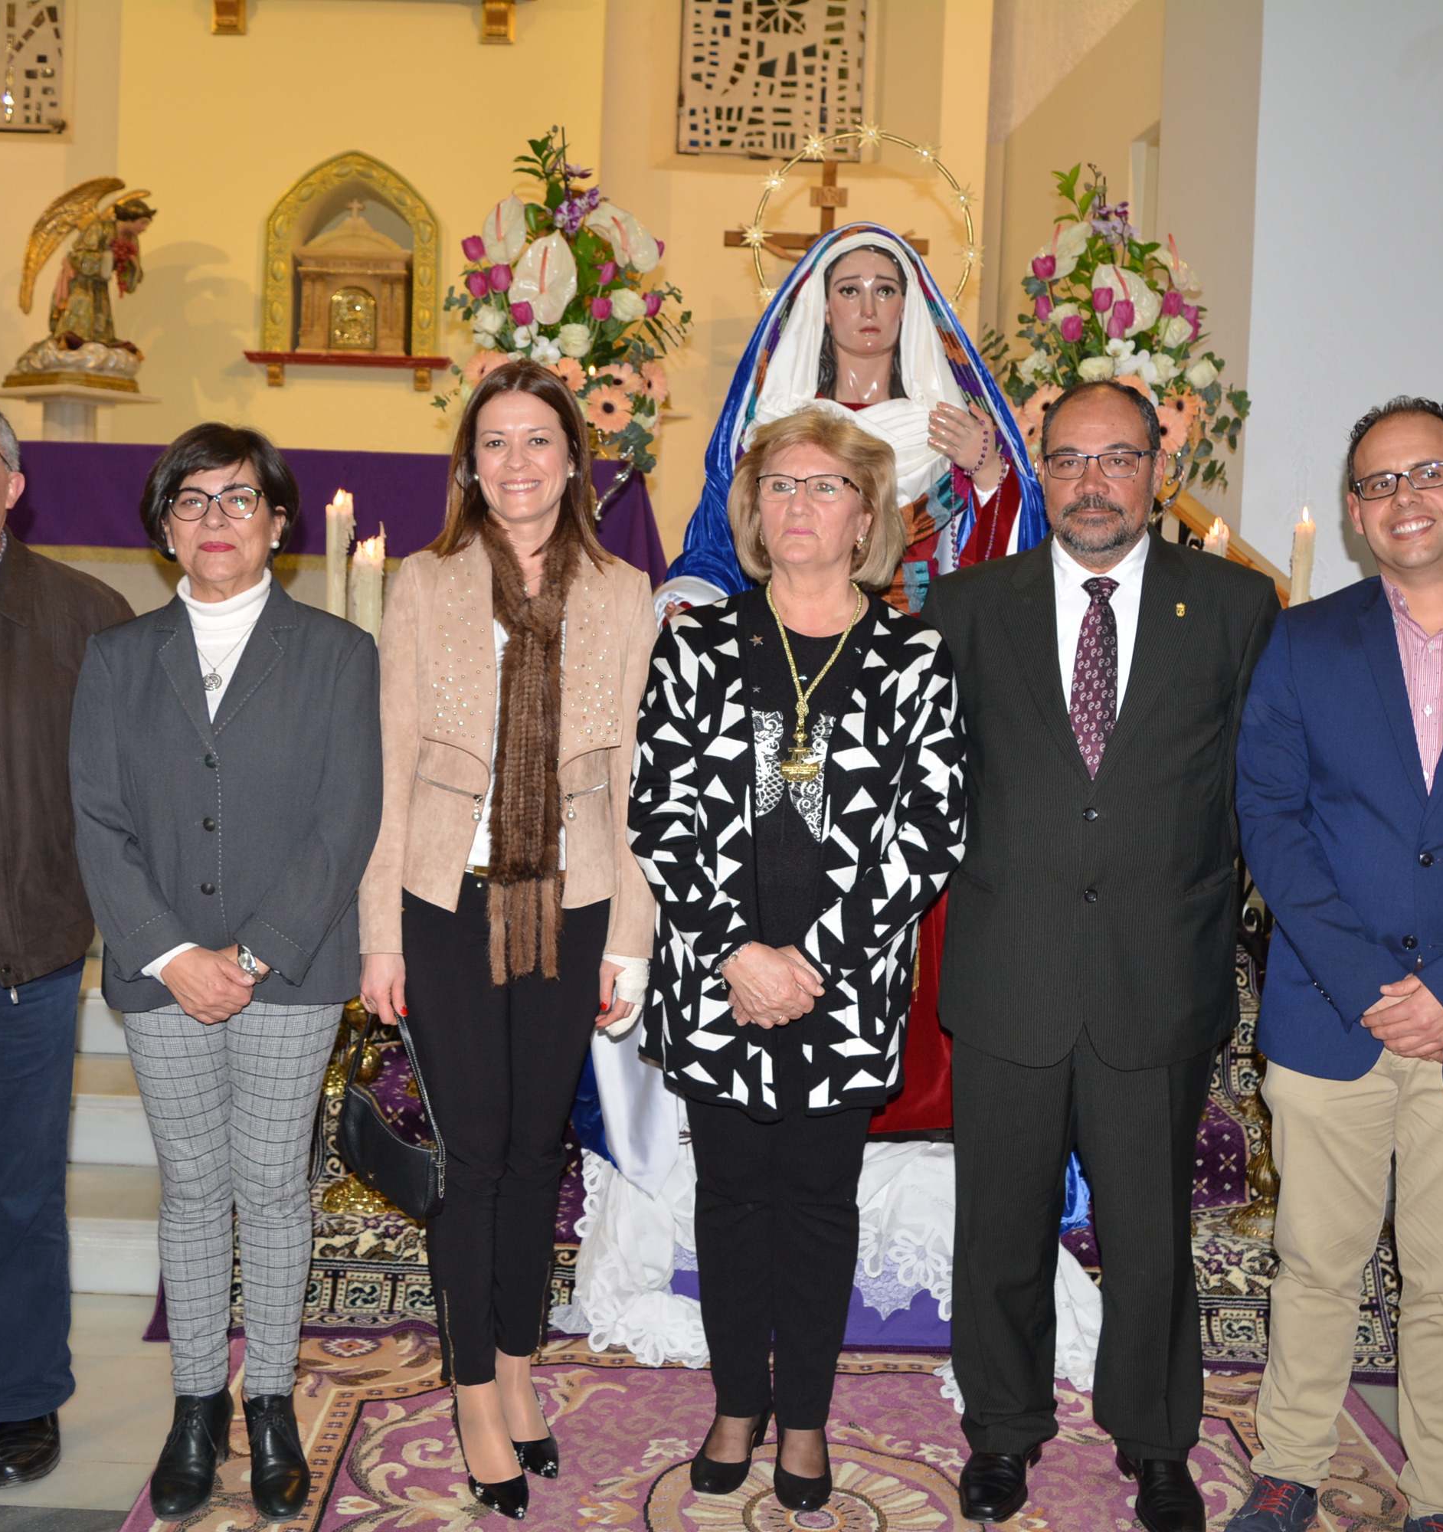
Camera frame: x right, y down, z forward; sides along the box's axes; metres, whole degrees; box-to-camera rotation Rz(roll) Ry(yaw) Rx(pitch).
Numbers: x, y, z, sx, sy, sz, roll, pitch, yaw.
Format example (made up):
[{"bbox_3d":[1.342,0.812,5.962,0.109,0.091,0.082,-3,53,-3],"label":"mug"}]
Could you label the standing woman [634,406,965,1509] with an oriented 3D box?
[{"bbox_3d":[0.113,0.298,2.692,0.500,1.680,0.340,2,6,0],"label":"standing woman"}]

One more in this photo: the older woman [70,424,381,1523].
[{"bbox_3d":[-0.749,0.309,2.592,0.470,1.620,0.330,2,6,-7],"label":"older woman"}]

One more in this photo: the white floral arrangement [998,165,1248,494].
[{"bbox_3d":[0.794,-0.862,3.458,0.500,0.670,0.430,3,6,8],"label":"white floral arrangement"}]

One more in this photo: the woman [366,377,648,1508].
[{"bbox_3d":[-0.331,0.265,2.663,0.455,1.730,0.330,2,6,-4],"label":"woman"}]

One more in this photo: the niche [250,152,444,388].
[{"bbox_3d":[-1.691,-2.239,7.754,0.920,1.080,0.350,2,6,-2],"label":"niche"}]

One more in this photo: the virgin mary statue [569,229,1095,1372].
[{"bbox_3d":[0.201,0.074,3.305,0.910,2.030,0.720,2,6,0],"label":"virgin mary statue"}]

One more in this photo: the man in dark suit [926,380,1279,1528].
[{"bbox_3d":[0.578,0.297,2.677,0.530,1.730,0.340,2,6,1],"label":"man in dark suit"}]

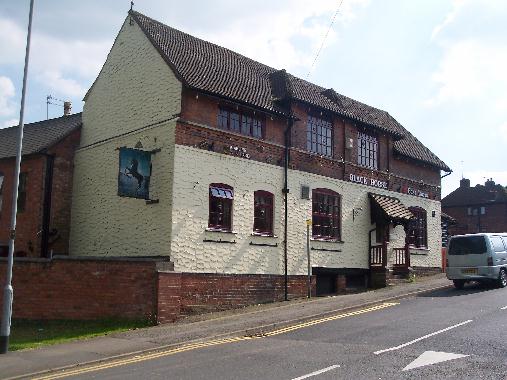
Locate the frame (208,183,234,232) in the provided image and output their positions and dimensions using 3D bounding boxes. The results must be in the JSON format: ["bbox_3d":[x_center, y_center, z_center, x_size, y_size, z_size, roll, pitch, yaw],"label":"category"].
[{"bbox_3d":[-0.845,0.435,14.409,0.827,1.227,0.140,9,-12,-43],"label":"frame"}]

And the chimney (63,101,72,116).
[{"bbox_3d":[-6.612,-2.879,19.800,0.250,0.540,0.250,9,-12,-43],"label":"chimney"}]

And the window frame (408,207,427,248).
[{"bbox_3d":[6.286,1.435,21.282,1.401,1.599,0.150,9,-12,-43],"label":"window frame"}]

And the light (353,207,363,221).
[{"bbox_3d":[3.434,0.786,18.251,0.120,0.465,0.328,9,-12,-43],"label":"light"}]

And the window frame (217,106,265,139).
[{"bbox_3d":[-0.317,-1.800,15.332,1.828,0.610,0.140,9,-12,-43],"label":"window frame"}]

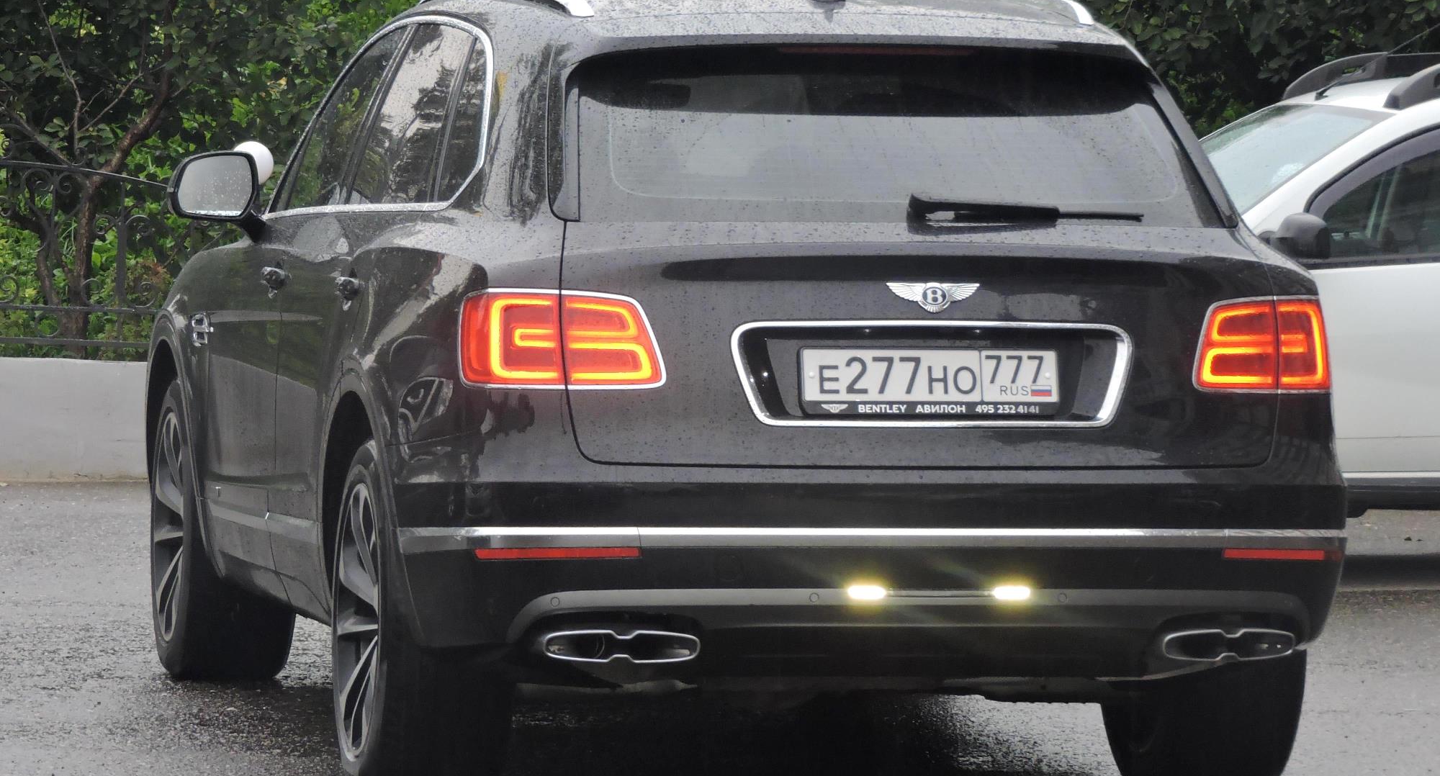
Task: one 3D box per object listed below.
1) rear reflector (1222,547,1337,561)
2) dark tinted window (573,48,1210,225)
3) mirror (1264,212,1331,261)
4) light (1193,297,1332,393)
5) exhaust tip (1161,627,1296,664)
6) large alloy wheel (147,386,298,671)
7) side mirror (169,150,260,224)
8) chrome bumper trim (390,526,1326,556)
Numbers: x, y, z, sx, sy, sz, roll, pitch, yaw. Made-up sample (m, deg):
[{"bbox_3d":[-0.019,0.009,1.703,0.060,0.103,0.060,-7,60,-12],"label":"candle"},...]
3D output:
[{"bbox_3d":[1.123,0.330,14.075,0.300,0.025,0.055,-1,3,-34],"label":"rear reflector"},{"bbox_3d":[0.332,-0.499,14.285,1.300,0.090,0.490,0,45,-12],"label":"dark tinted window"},{"bbox_3d":[1.715,-0.448,21.000,0.140,0.150,0.240,0,3,-14],"label":"mirror"},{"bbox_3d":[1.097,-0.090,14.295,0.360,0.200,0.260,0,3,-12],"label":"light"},{"bbox_3d":[1.002,0.508,14.058,0.300,0.068,0.120,0,3,-20],"label":"exhaust tip"},{"bbox_3d":[-1.256,0.338,17.822,0.285,0.785,0.785,0,3,-12],"label":"large alloy wheel"},{"bbox_3d":[-1.195,-0.474,16.699,0.220,0.178,0.140,0,3,-12],"label":"side mirror"},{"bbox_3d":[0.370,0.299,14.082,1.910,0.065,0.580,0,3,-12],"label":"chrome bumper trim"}]

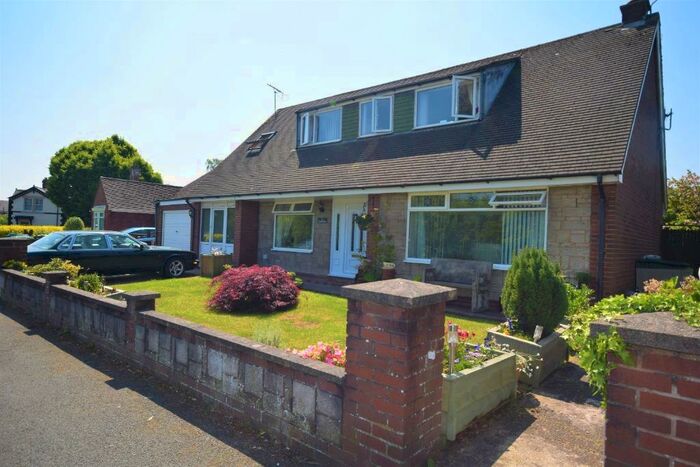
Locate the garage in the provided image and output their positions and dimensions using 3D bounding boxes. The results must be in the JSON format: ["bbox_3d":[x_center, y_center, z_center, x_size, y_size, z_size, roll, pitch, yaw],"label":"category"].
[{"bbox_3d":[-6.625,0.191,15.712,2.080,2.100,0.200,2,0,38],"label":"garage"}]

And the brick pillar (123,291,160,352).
[{"bbox_3d":[-2.275,0.966,4.436,0.280,0.640,0.280,2,-1,39],"label":"brick pillar"}]

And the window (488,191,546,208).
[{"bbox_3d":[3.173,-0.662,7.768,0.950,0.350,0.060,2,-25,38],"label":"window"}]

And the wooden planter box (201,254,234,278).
[{"bbox_3d":[-4.128,1.018,12.640,0.540,0.640,0.580,2,0,38],"label":"wooden planter box"}]

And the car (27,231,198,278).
[{"bbox_3d":[-6.494,0.588,10.746,1.840,1.340,4.900,2,-1,34],"label":"car"}]

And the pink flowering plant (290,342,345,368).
[{"bbox_3d":[-0.282,1.074,3.349,0.520,0.280,0.300,2,0,38],"label":"pink flowering plant"}]

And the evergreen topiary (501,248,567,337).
[{"bbox_3d":[1.919,0.592,4.273,0.640,0.930,0.640,2,-1,25],"label":"evergreen topiary"}]

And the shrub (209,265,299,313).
[{"bbox_3d":[-1.698,0.902,7.237,1.580,0.720,1.450,2,-1,0],"label":"shrub"}]

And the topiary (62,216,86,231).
[{"bbox_3d":[-11.139,-0.020,16.496,0.720,1.350,0.720,2,-1,35],"label":"topiary"}]

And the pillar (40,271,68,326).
[{"bbox_3d":[-4.448,0.969,6.172,0.290,0.800,0.260,2,0,38],"label":"pillar"}]

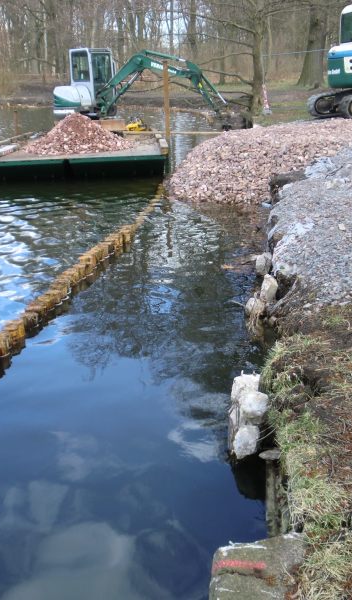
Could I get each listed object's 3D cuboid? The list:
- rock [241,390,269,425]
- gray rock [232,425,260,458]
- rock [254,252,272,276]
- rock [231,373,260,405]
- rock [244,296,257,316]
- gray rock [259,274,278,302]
[{"bbox_3d":[0.435,0.596,3.330,0.155,0.165,0.160,-1,21,0],"label":"rock"},{"bbox_3d":[0.381,0.765,3.250,0.150,0.175,0.155,-1,21,0],"label":"gray rock"},{"bbox_3d":[0.837,-0.340,5.750,0.175,0.220,0.180,-1,21,0],"label":"rock"},{"bbox_3d":[0.412,0.542,3.560,0.180,0.190,0.180,-1,21,0],"label":"rock"},{"bbox_3d":[0.613,0.053,4.880,0.125,0.160,0.140,-1,21,0],"label":"rock"},{"bbox_3d":[0.770,-0.096,5.000,0.165,0.220,0.180,-1,21,0],"label":"gray rock"}]

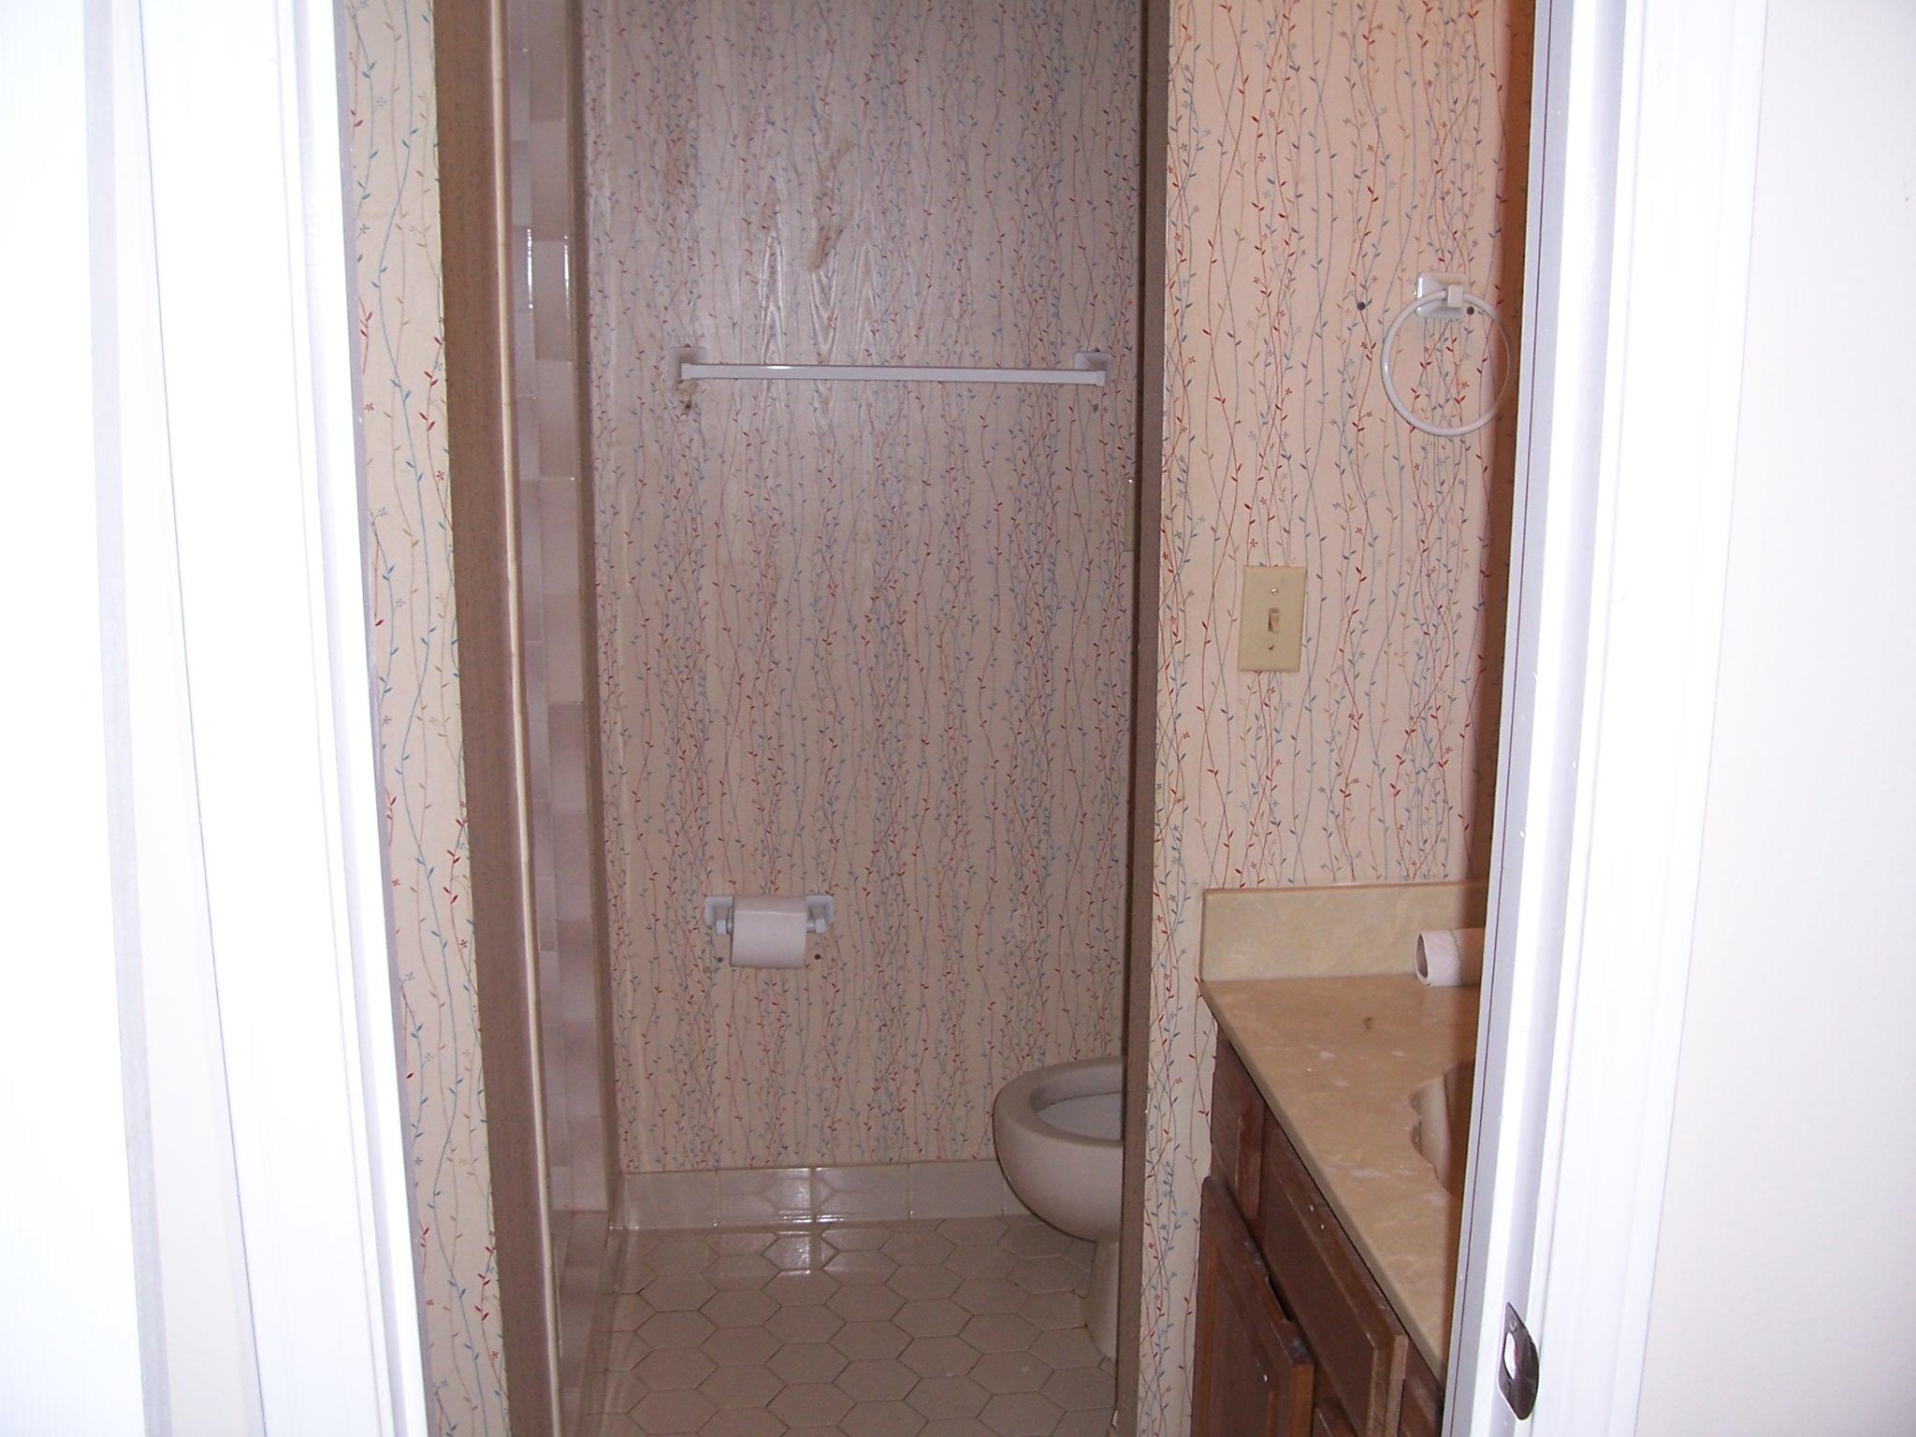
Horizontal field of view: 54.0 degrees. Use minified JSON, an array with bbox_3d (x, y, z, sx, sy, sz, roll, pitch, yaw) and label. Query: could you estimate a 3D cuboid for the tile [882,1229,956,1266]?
[{"bbox_3d":[-0.063,0.846,2.991,0.121,0.008,0.105,-1,12,-7],"label":"tile"}]

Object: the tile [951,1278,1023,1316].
[{"bbox_3d":[0.050,0.876,2.840,0.125,0.010,0.108,-1,12,-6],"label":"tile"}]

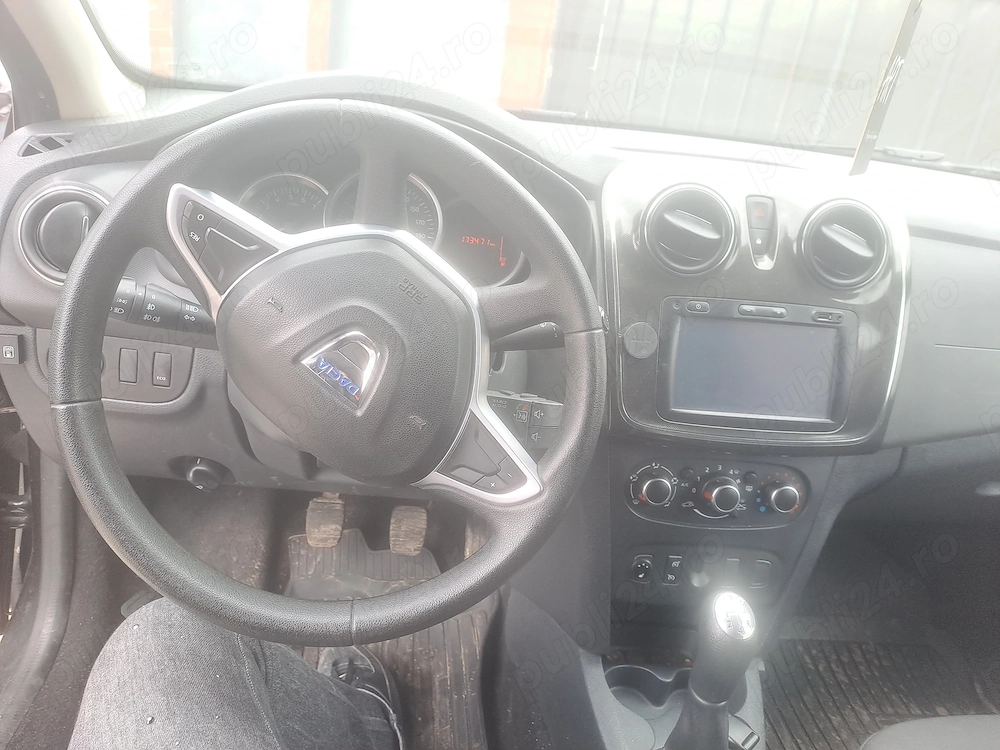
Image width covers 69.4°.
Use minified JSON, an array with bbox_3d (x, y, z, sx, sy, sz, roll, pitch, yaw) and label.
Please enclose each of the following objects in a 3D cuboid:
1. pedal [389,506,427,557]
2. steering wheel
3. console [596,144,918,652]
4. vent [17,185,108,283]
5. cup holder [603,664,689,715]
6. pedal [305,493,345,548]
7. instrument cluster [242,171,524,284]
[{"bbox_3d":[-0.129,0.221,1.020,0.051,0.067,0.028,6,-1,-6],"label":"pedal"},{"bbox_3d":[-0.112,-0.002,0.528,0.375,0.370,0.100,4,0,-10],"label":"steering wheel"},{"bbox_3d":[0.216,0.032,0.706,0.295,0.465,0.165,4,13,-10],"label":"console"},{"bbox_3d":[-0.392,-0.130,0.672,0.091,0.091,0.040,6,12,-6],"label":"vent"},{"bbox_3d":[0.194,0.373,0.811,0.155,0.048,0.076,6,22,-6],"label":"cup holder"},{"bbox_3d":[-0.245,0.206,1.010,0.052,0.068,0.028,6,-1,-6],"label":"pedal"},{"bbox_3d":[-0.118,-0.143,0.712,0.280,0.115,0.060,4,4,-10],"label":"instrument cluster"}]

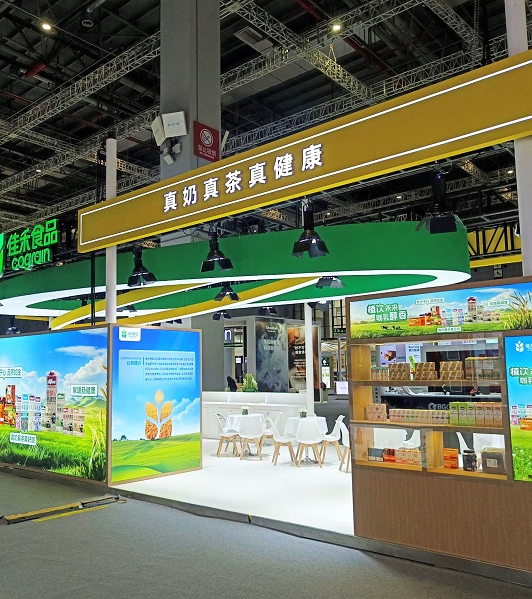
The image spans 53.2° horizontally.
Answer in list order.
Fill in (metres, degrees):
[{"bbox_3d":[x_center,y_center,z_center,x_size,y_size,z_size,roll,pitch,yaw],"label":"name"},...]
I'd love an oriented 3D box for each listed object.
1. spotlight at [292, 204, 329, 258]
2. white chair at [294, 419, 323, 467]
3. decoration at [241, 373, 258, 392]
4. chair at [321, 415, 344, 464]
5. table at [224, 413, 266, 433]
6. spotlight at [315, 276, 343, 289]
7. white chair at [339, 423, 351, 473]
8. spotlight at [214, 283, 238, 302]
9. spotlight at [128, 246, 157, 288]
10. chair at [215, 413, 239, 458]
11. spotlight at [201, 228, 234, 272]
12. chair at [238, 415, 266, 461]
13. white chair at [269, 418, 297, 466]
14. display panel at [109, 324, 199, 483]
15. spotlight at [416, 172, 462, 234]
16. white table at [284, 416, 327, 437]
[{"bbox_3d":[0.525,-0.802,6.262,0.391,0.587,0.391,-6,-9,36],"label":"spotlight"},{"bbox_3d":[0.739,2.487,9.302,0.470,0.820,0.490,-1,-7,-1],"label":"white chair"},{"bbox_3d":[-0.388,1.953,12.500,0.420,0.460,0.400,-1,-7,-2],"label":"decoration"},{"bbox_3d":[1.126,2.387,9.138,0.490,0.790,0.470,-2,-7,8],"label":"chair"},{"bbox_3d":[-0.368,2.662,10.406,0.750,0.750,0.750,-7,-9,38],"label":"table"},{"bbox_3d":[1.047,-0.494,8.755,0.391,0.587,0.391,-6,-9,36],"label":"spotlight"},{"bbox_3d":[1.458,2.402,8.749,0.490,0.820,0.470,1,-8,-13],"label":"white chair"},{"bbox_3d":[-0.677,-0.223,9.100,0.380,0.540,0.380,-1,-7,-4],"label":"spotlight"},{"bbox_3d":[-1.887,-0.517,8.085,0.391,0.587,0.391,-6,-9,36],"label":"spotlight"},{"bbox_3d":[-0.716,2.680,10.589,0.490,0.820,0.470,-3,-8,11],"label":"chair"},{"bbox_3d":[-0.677,-0.670,7.267,0.360,0.600,0.340,-7,-9,38],"label":"spotlight"},{"bbox_3d":[-0.276,2.572,10.035,0.480,0.820,0.520,-1,-7,0],"label":"chair"},{"bbox_3d":[0.281,2.392,9.055,0.490,0.790,0.470,0,-7,-10],"label":"white chair"},{"bbox_3d":[-1.674,1.578,8.280,0.082,2.276,1.679,-8,-10,43],"label":"display panel"},{"bbox_3d":[1.682,-0.931,5.150,0.410,0.540,0.380,-3,-8,18],"label":"spotlight"},{"bbox_3d":[0.715,2.439,9.277,0.730,0.735,0.730,-1,-7,0],"label":"white table"}]

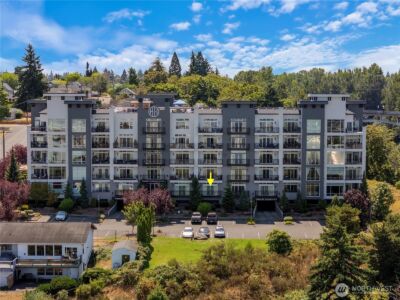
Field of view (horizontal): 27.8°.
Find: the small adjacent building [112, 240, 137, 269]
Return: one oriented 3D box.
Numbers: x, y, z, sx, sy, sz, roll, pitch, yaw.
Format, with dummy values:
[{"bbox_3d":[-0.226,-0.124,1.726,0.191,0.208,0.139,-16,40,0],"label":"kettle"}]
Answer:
[{"bbox_3d":[-11.156,15.681,120.000,3.500,3.100,4.200,0,5,0],"label":"small adjacent building"}]

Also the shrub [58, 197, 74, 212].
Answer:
[{"bbox_3d":[-25.911,10.636,157.000,2.950,2.700,2.900,0,5,0],"label":"shrub"}]

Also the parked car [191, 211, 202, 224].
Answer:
[{"bbox_3d":[-0.535,12.712,151.723,1.900,1.750,4.900,0,5,0],"label":"parked car"}]

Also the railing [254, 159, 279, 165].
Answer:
[{"bbox_3d":[13.038,2.432,157.411,4.700,1.070,0.120,0,5,2],"label":"railing"}]

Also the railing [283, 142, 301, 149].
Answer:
[{"bbox_3d":[18.525,-0.784,162.527,3.500,1.130,0.120,0,5,0],"label":"railing"}]

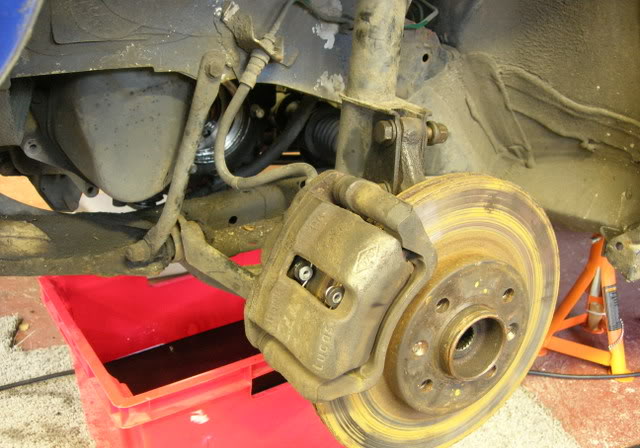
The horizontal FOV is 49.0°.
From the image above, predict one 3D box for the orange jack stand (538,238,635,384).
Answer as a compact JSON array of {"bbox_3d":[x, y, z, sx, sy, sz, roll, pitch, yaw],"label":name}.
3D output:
[{"bbox_3d":[0.560,0.151,1.402,0.196,0.261,0.193,-11,23,-21],"label":"orange jack stand"}]

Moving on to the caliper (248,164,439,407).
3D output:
[{"bbox_3d":[0.011,0.047,0.551,0.083,0.162,0.118,22,5,-35],"label":"caliper"}]

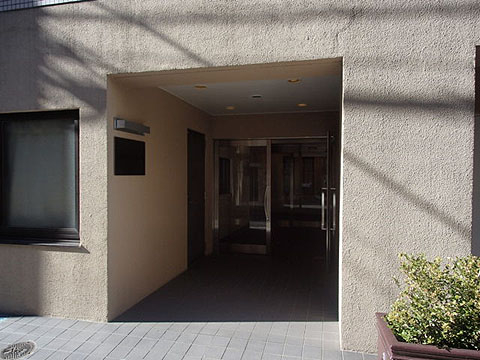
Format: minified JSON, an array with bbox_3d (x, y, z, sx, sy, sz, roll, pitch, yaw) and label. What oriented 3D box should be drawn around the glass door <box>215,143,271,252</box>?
[{"bbox_3d":[0.036,0.313,6.441,1.071,2.109,0.070,1,1,14],"label":"glass door"}]

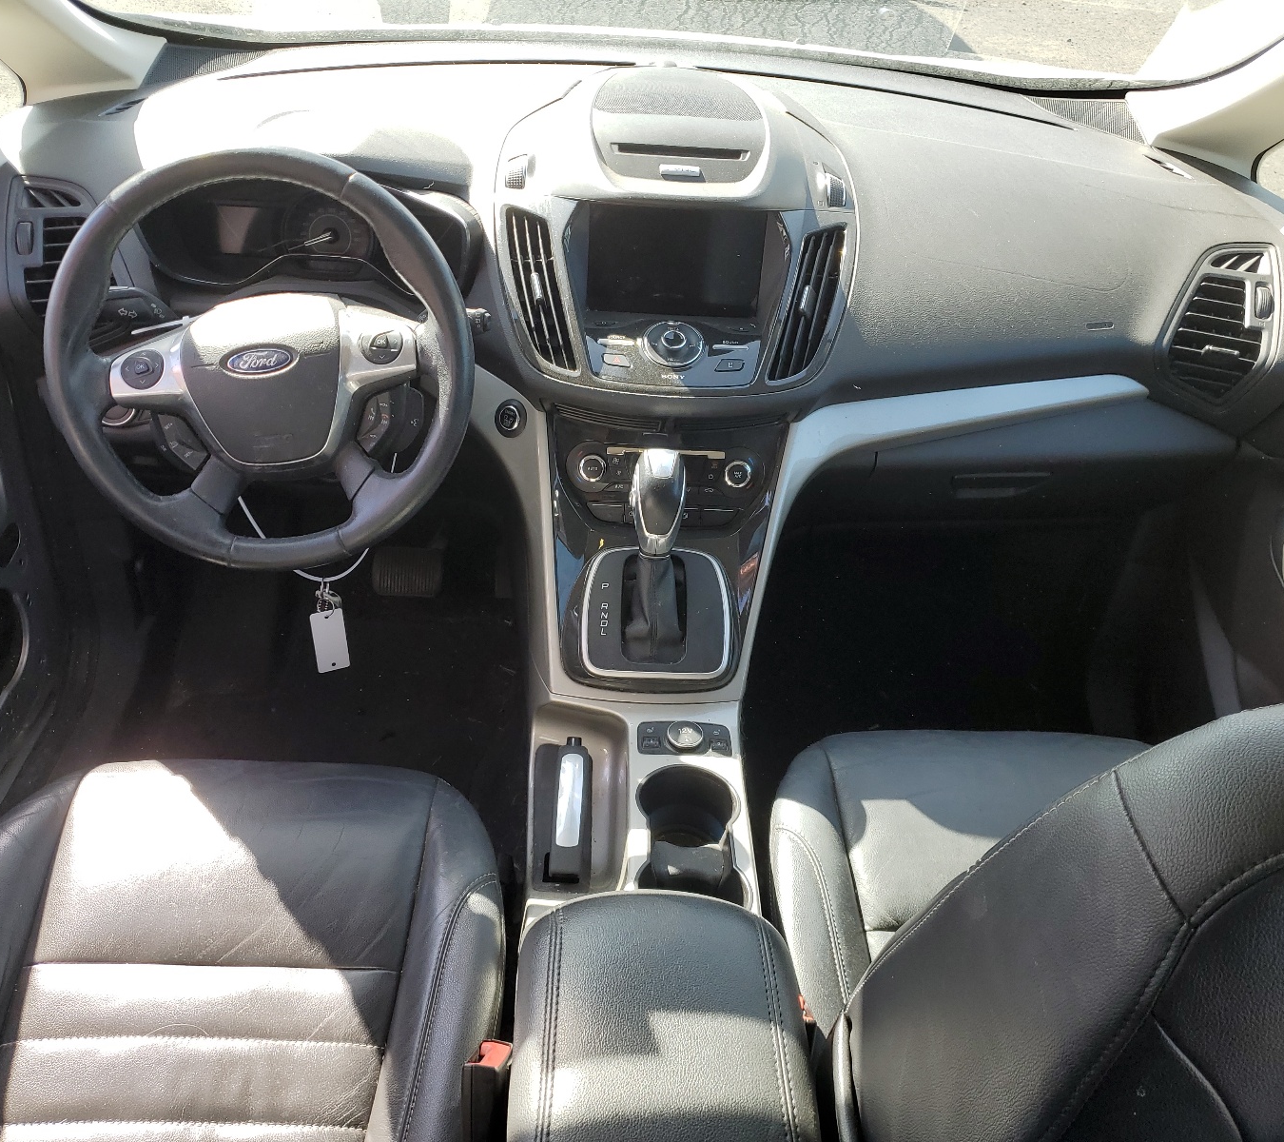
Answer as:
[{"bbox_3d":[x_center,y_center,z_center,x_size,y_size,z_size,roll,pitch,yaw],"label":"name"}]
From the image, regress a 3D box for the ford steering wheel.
[{"bbox_3d":[-0.340,-0.189,1.045,0.375,0.370,0.110,-5,8,-1],"label":"ford steering wheel"}]

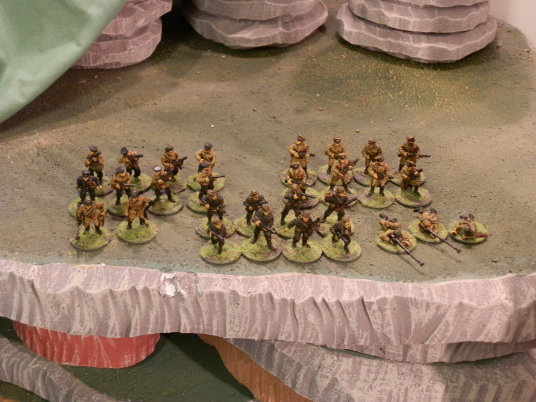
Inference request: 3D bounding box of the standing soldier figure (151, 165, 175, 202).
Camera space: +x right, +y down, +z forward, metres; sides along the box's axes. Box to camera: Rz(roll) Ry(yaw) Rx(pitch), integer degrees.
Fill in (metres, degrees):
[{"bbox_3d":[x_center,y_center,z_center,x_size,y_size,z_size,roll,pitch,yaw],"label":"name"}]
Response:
[{"bbox_3d":[-0.068,-0.012,0.615,0.014,0.026,0.013,-18,38,-29],"label":"standing soldier figure"}]

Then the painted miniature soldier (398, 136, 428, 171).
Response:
[{"bbox_3d":[0.103,-0.034,0.667,0.020,0.029,0.014,-8,32,-17],"label":"painted miniature soldier"}]

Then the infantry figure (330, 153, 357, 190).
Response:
[{"bbox_3d":[0.052,-0.019,0.637,0.018,0.028,0.012,-3,31,-7],"label":"infantry figure"}]

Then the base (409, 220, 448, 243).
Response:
[{"bbox_3d":[0.103,0.020,0.606,0.025,0.002,0.025,2,30,0],"label":"base"}]

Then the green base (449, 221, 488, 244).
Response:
[{"bbox_3d":[0.129,0.019,0.606,0.025,0.002,0.025,2,31,0],"label":"green base"}]

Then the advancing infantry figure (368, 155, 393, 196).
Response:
[{"bbox_3d":[0.075,-0.017,0.628,0.015,0.030,0.012,-6,33,-13],"label":"advancing infantry figure"}]

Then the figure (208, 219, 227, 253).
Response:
[{"bbox_3d":[-0.031,0.019,0.573,0.013,0.024,0.015,-3,31,-9],"label":"figure"}]

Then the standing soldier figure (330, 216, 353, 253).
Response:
[{"bbox_3d":[0.046,0.019,0.577,0.013,0.022,0.016,-10,34,-18],"label":"standing soldier figure"}]

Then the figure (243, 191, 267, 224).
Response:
[{"bbox_3d":[-0.008,0.004,0.598,0.015,0.026,0.013,-6,31,-13],"label":"figure"}]

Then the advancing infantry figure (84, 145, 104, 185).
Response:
[{"bbox_3d":[-0.116,-0.025,0.631,0.013,0.028,0.011,-9,34,-17],"label":"advancing infantry figure"}]

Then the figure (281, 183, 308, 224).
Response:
[{"bbox_3d":[0.016,0.001,0.600,0.016,0.028,0.017,-23,38,-36],"label":"figure"}]

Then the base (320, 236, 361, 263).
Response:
[{"bbox_3d":[0.045,0.030,0.584,0.025,0.002,0.025,2,31,0],"label":"base"}]

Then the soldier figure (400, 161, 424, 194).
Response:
[{"bbox_3d":[0.098,-0.016,0.639,0.015,0.023,0.015,-12,32,-22],"label":"soldier figure"}]

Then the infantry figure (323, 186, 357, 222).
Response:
[{"bbox_3d":[0.045,0.003,0.598,0.015,0.027,0.017,-26,42,-37],"label":"infantry figure"}]

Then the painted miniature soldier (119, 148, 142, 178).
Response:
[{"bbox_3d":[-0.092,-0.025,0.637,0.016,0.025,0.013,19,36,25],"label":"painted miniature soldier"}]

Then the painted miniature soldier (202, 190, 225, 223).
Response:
[{"bbox_3d":[-0.034,0.004,0.599,0.015,0.023,0.014,-5,30,-12],"label":"painted miniature soldier"}]

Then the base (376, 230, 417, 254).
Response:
[{"bbox_3d":[0.080,0.025,0.592,0.025,0.003,0.025,2,32,0],"label":"base"}]

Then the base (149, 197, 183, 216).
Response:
[{"bbox_3d":[-0.068,0.002,0.627,0.025,0.002,0.025,2,31,0],"label":"base"}]

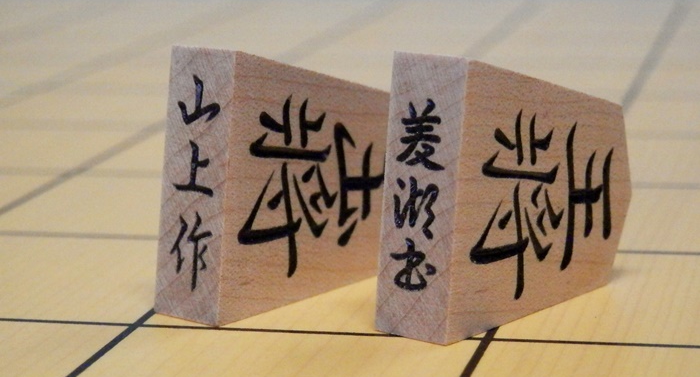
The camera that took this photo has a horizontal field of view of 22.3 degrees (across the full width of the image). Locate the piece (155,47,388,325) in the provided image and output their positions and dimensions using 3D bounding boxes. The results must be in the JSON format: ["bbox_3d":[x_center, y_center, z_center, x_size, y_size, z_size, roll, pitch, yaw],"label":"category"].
[{"bbox_3d":[-0.006,-0.001,0.200,0.010,0.029,0.031,10,8,42],"label":"piece"}]

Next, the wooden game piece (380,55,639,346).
[{"bbox_3d":[0.018,0.001,0.191,0.010,0.029,0.031,10,8,43],"label":"wooden game piece"}]

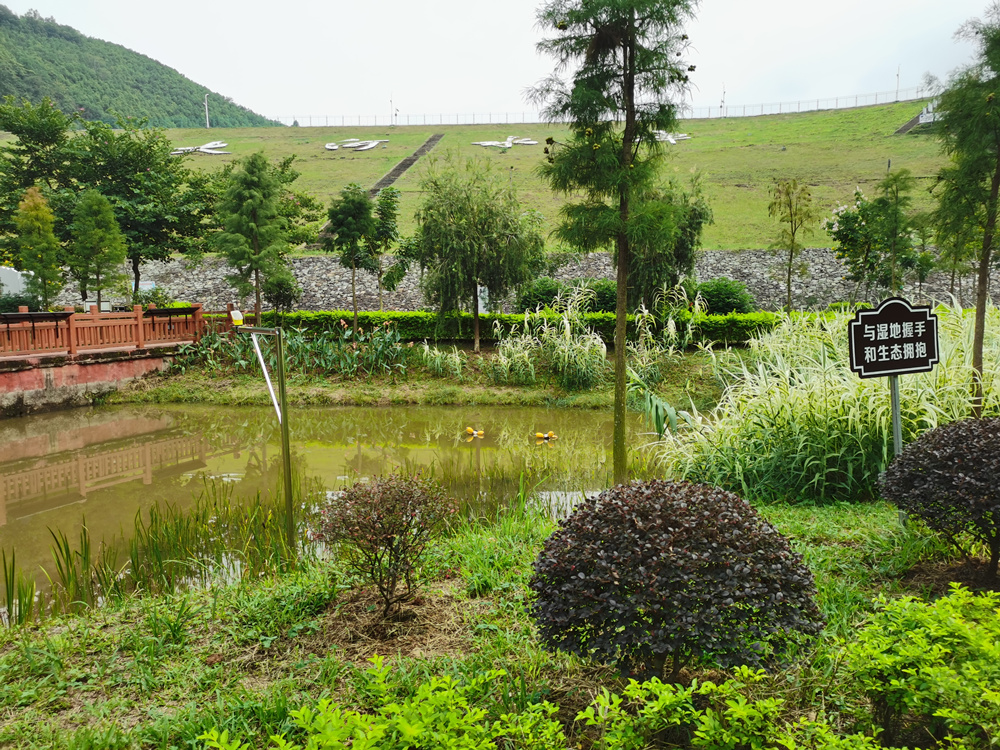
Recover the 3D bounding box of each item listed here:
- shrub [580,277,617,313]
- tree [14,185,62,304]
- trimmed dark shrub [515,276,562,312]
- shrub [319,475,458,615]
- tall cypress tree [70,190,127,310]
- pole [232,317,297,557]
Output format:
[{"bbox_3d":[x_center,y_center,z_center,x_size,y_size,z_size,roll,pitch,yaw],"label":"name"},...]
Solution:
[{"bbox_3d":[3.145,-2.109,23.714,1.519,1.698,1.519,0,6,0],"label":"shrub"},{"bbox_3d":[-13.624,-3.417,23.057,1.417,4.222,1.417,0,6,0],"label":"tree"},{"bbox_3d":[1.170,-2.120,23.712,1.458,1.734,1.458,0,6,0],"label":"trimmed dark shrub"},{"bbox_3d":[-0.604,0.910,4.174,0.720,0.740,0.720,0,6,0],"label":"shrub"},{"bbox_3d":[-11.882,-3.392,23.061,1.712,4.158,1.712,0,6,0],"label":"tall cypress tree"},{"bbox_3d":[-2.062,0.511,6.814,0.860,2.073,0.140,6,9,43],"label":"pole"}]

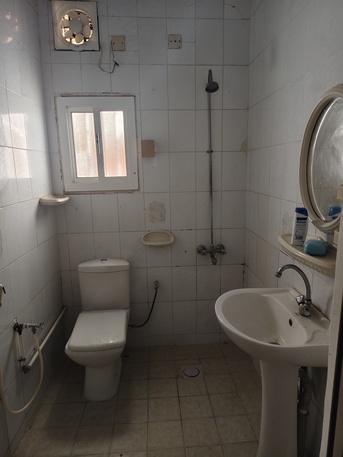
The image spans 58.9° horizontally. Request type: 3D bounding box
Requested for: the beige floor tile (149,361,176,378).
[{"bbox_3d":[-0.075,1.054,2.270,0.200,0.010,0.193,-2,11,-3],"label":"beige floor tile"}]

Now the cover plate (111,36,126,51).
[{"bbox_3d":[-0.366,-1.282,2.107,0.088,0.090,0.010,-2,11,-4],"label":"cover plate"}]

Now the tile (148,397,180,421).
[{"bbox_3d":[-0.042,1.139,1.915,0.198,0.010,0.196,-2,11,-3],"label":"tile"}]

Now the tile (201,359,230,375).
[{"bbox_3d":[0.323,1.042,2.295,0.200,0.010,0.193,-2,11,-3],"label":"tile"}]

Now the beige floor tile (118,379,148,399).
[{"bbox_3d":[-0.258,1.097,2.069,0.200,0.010,0.193,-2,11,-3],"label":"beige floor tile"}]

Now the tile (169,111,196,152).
[{"bbox_3d":[0.084,-0.722,2.261,0.200,0.300,0.010,-2,11,-3],"label":"tile"}]

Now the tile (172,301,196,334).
[{"bbox_3d":[0.112,0.749,2.543,0.200,0.300,0.010,-2,11,-4],"label":"tile"}]

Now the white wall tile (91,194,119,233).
[{"bbox_3d":[-0.503,-0.115,2.330,0.200,0.300,0.010,-2,11,-4],"label":"white wall tile"}]

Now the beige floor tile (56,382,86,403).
[{"bbox_3d":[-0.656,1.109,2.044,0.200,0.010,0.193,-2,11,-3],"label":"beige floor tile"}]

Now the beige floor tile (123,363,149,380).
[{"bbox_3d":[-0.268,1.073,2.274,0.200,0.010,0.200,-2,11,-4],"label":"beige floor tile"}]

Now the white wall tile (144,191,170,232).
[{"bbox_3d":[-0.104,-0.126,2.365,0.200,0.300,0.010,-2,11,-3],"label":"white wall tile"}]

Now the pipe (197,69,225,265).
[{"bbox_3d":[0.303,-0.407,2.225,0.232,1.405,0.210,-2,11,-3],"label":"pipe"}]

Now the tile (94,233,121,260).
[{"bbox_3d":[-0.497,0.180,2.386,0.200,0.300,0.010,-2,11,-4],"label":"tile"}]

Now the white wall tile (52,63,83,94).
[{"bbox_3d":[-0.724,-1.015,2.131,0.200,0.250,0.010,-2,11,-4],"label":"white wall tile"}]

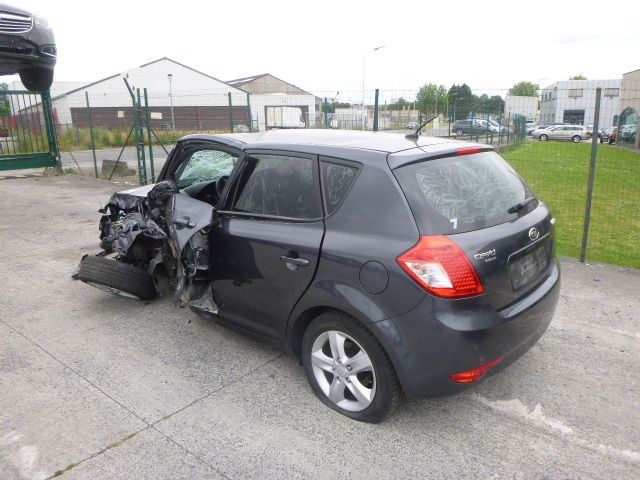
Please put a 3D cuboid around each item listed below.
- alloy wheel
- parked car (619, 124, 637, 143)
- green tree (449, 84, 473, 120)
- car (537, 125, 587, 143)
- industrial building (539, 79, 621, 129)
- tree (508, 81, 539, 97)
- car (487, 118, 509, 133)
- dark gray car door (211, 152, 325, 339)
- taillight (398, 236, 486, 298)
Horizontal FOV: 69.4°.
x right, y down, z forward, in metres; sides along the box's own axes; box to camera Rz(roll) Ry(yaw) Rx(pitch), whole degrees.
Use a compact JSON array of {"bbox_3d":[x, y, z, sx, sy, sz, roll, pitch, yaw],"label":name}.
[{"bbox_3d":[0.165,0.680,2.487,0.440,0.440,0.170,13,19,41],"label":"alloy wheel"},{"bbox_3d":[26.698,-9.330,40.000,1.800,1.520,4.300,7,16,29],"label":"parked car"},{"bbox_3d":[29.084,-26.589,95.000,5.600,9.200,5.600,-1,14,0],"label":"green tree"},{"bbox_3d":[19.400,-8.800,38.000,4.650,1.500,1.800,0,14,2],"label":"car"},{"bbox_3d":[35.312,-17.889,63.388,7.200,7.000,14.000,3,14,18],"label":"industrial building"},{"bbox_3d":[35.223,-23.107,80.000,5.800,8.400,5.800,0,14,0],"label":"tree"},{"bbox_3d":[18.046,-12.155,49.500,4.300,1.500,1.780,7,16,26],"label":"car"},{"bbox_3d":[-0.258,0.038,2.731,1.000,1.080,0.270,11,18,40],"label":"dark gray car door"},{"bbox_3d":[0.542,0.124,2.060,0.300,0.310,0.310,-12,18,-39],"label":"taillight"}]

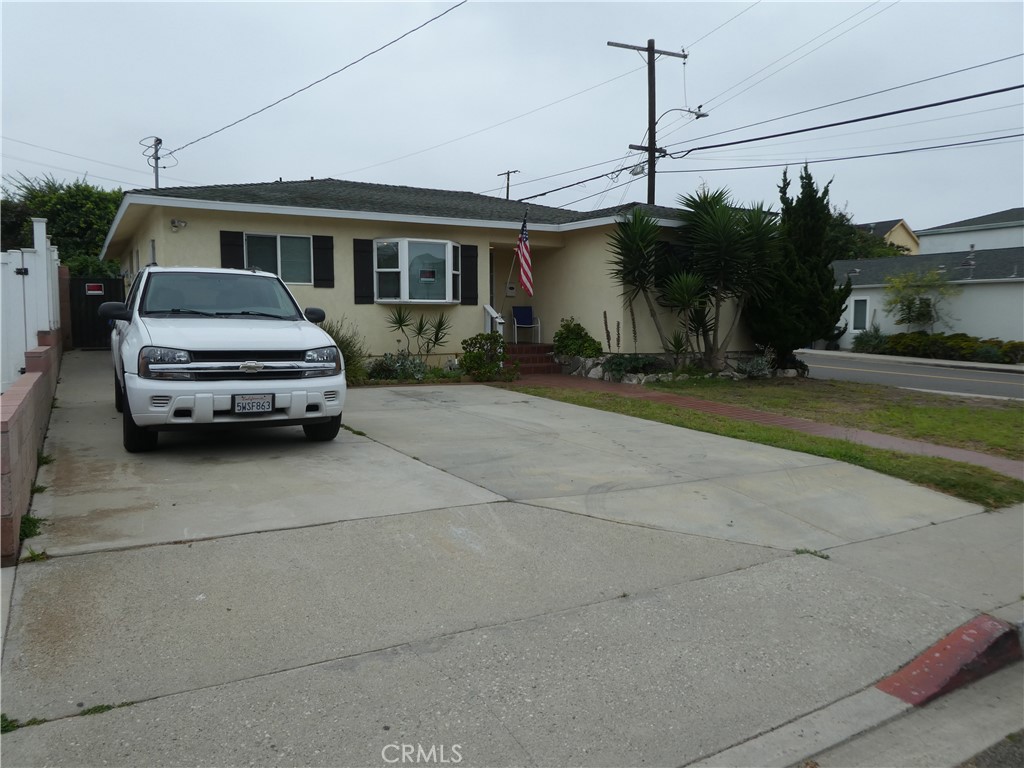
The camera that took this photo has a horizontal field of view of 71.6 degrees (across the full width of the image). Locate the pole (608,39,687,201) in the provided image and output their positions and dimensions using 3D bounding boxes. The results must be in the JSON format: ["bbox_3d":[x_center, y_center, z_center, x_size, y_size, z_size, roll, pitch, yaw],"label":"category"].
[{"bbox_3d":[4.515,-6.100,23.557,3.100,10.180,0.450,-3,7,-24],"label":"pole"}]

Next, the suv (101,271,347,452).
[{"bbox_3d":[-3.278,-0.455,7.787,1.930,1.790,4.870,-2,6,-30],"label":"suv"}]

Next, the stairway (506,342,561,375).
[{"bbox_3d":[0.306,-0.526,14.842,1.400,0.570,0.800,-4,7,-31],"label":"stairway"}]

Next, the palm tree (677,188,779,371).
[{"bbox_3d":[4.178,-2.013,13.983,1.900,3.500,1.750,-4,7,-31],"label":"palm tree"}]

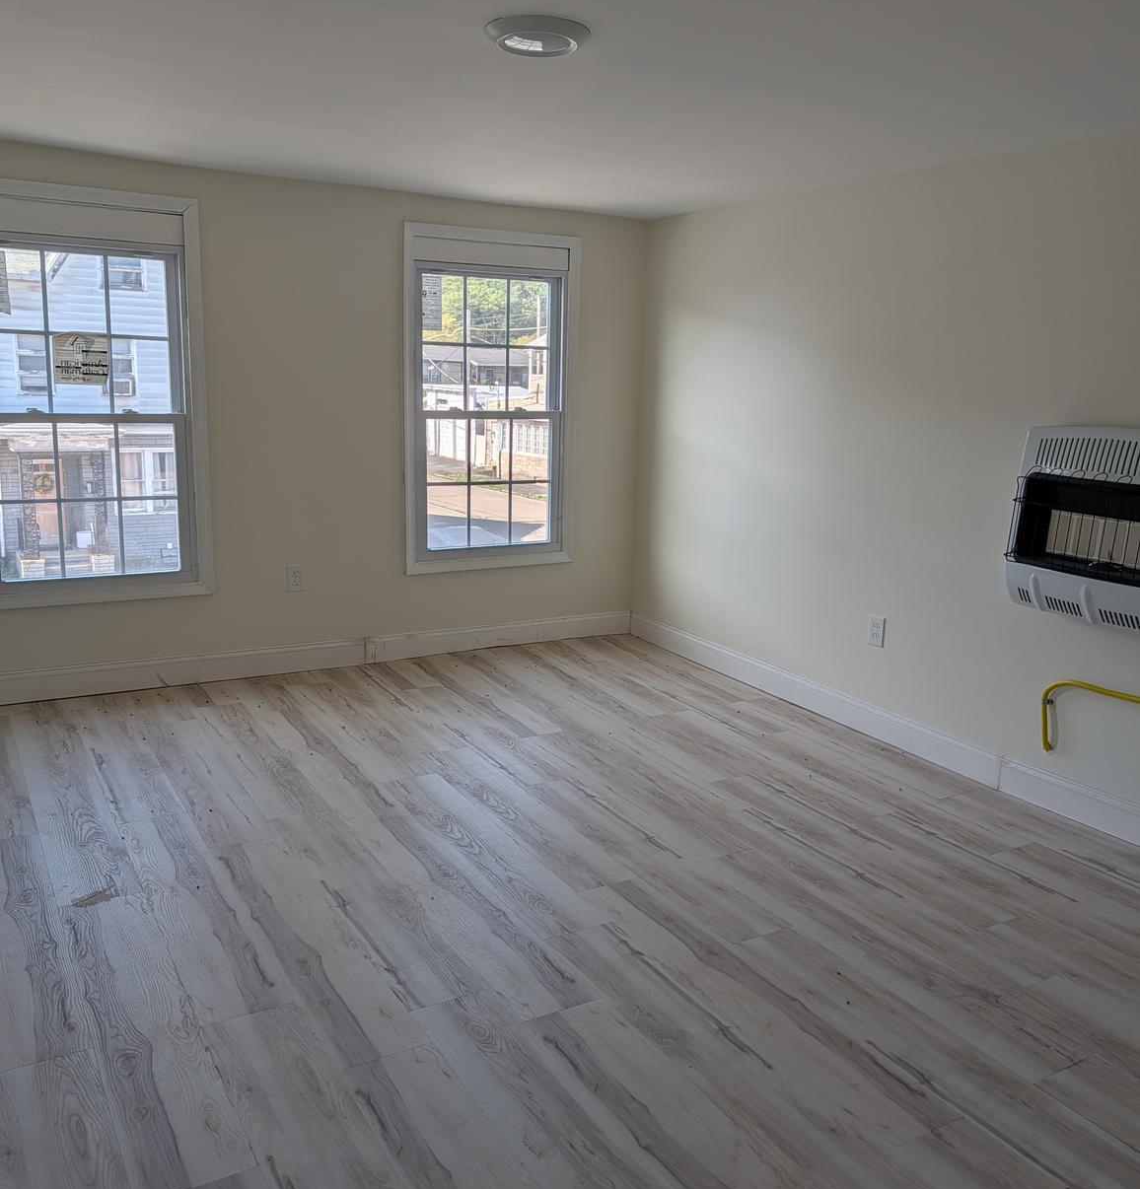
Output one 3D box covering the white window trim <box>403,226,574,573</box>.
[{"bbox_3d":[-0.401,-0.976,5.418,0.968,1.700,0.100,-5,14,-30],"label":"white window trim"}]

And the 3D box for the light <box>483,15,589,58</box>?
[{"bbox_3d":[-0.075,-1.303,2.467,0.248,0.030,0.248,2,12,0],"label":"light"}]

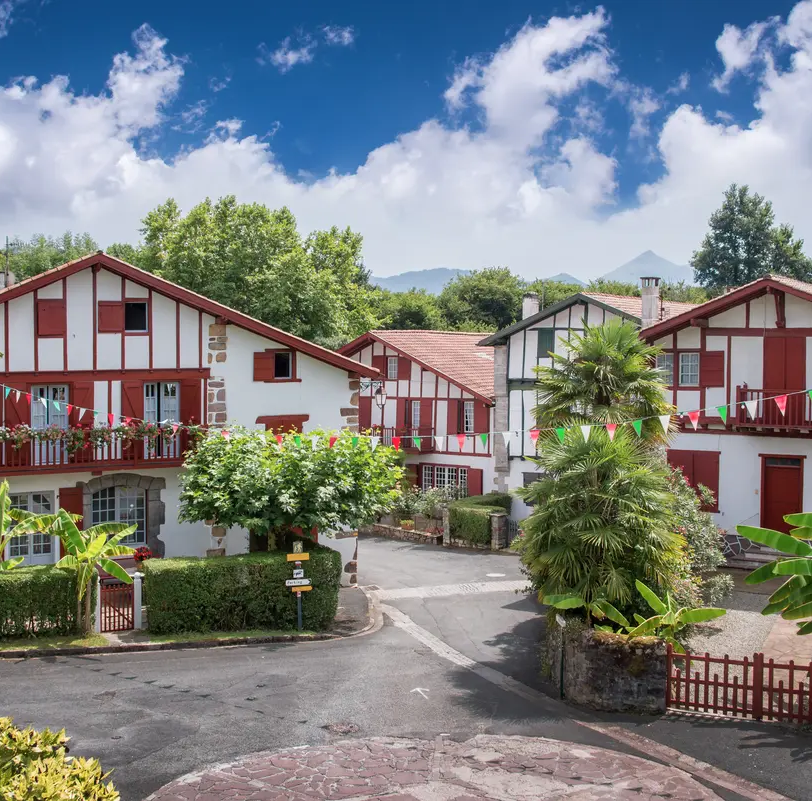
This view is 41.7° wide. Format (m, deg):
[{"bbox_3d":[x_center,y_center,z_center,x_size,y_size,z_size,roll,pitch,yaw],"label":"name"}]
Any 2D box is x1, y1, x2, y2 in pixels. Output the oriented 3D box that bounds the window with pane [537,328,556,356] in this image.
[{"bbox_3d":[4.865,-2.009,36.950,0.671,0.986,0.100,2,3,34],"label":"window with pane"}]

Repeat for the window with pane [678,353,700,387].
[{"bbox_3d":[8.502,-0.930,32.000,0.660,1.020,0.100,2,3,26],"label":"window with pane"}]

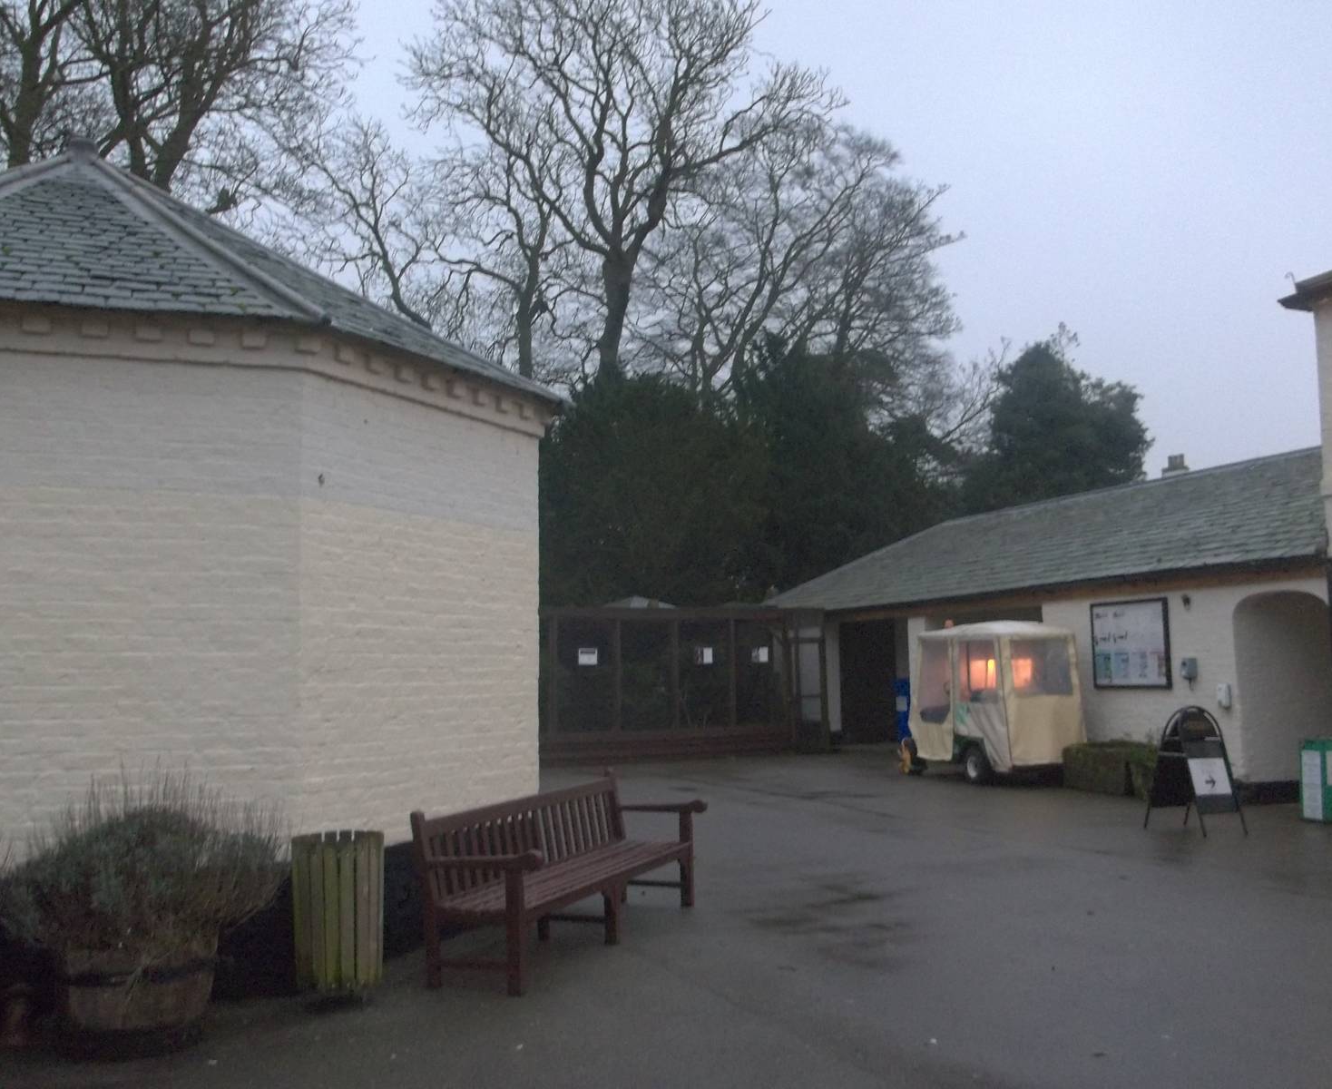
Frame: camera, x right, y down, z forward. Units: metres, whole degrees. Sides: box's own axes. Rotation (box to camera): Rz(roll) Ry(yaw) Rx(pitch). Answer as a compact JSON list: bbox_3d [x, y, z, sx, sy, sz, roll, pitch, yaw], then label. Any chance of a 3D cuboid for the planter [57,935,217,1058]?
[{"bbox_3d":[-2.224,1.880,5.849,0.680,0.400,0.680,1,-6,-20],"label":"planter"}]

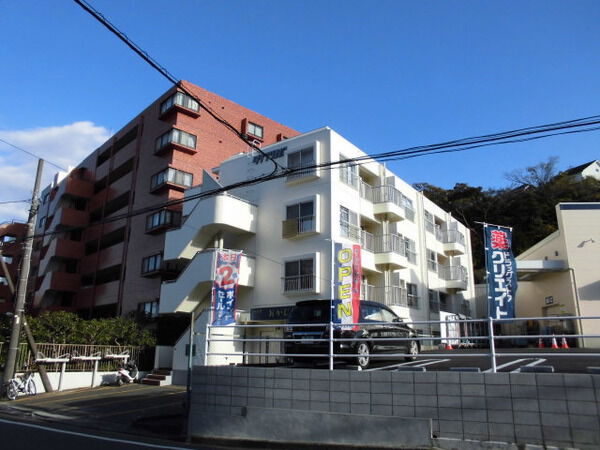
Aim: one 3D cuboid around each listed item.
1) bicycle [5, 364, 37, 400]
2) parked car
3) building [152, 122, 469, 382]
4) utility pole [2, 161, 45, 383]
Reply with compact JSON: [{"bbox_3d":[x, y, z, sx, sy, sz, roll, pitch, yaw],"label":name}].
[{"bbox_3d":[-10.000,5.723,16.406,0.560,1.070,1.720,-1,-16,6],"label":"bicycle"},{"bbox_3d":[1.616,2.962,12.194,1.710,1.550,4.580,-11,-19,35],"label":"parked car"},{"bbox_3d":[4.477,3.779,30.279,9.100,11.850,25.800,-11,-19,35],"label":"building"},{"bbox_3d":[-10.935,1.797,17.969,0.330,9.539,0.330,9,-18,-31],"label":"utility pole"}]

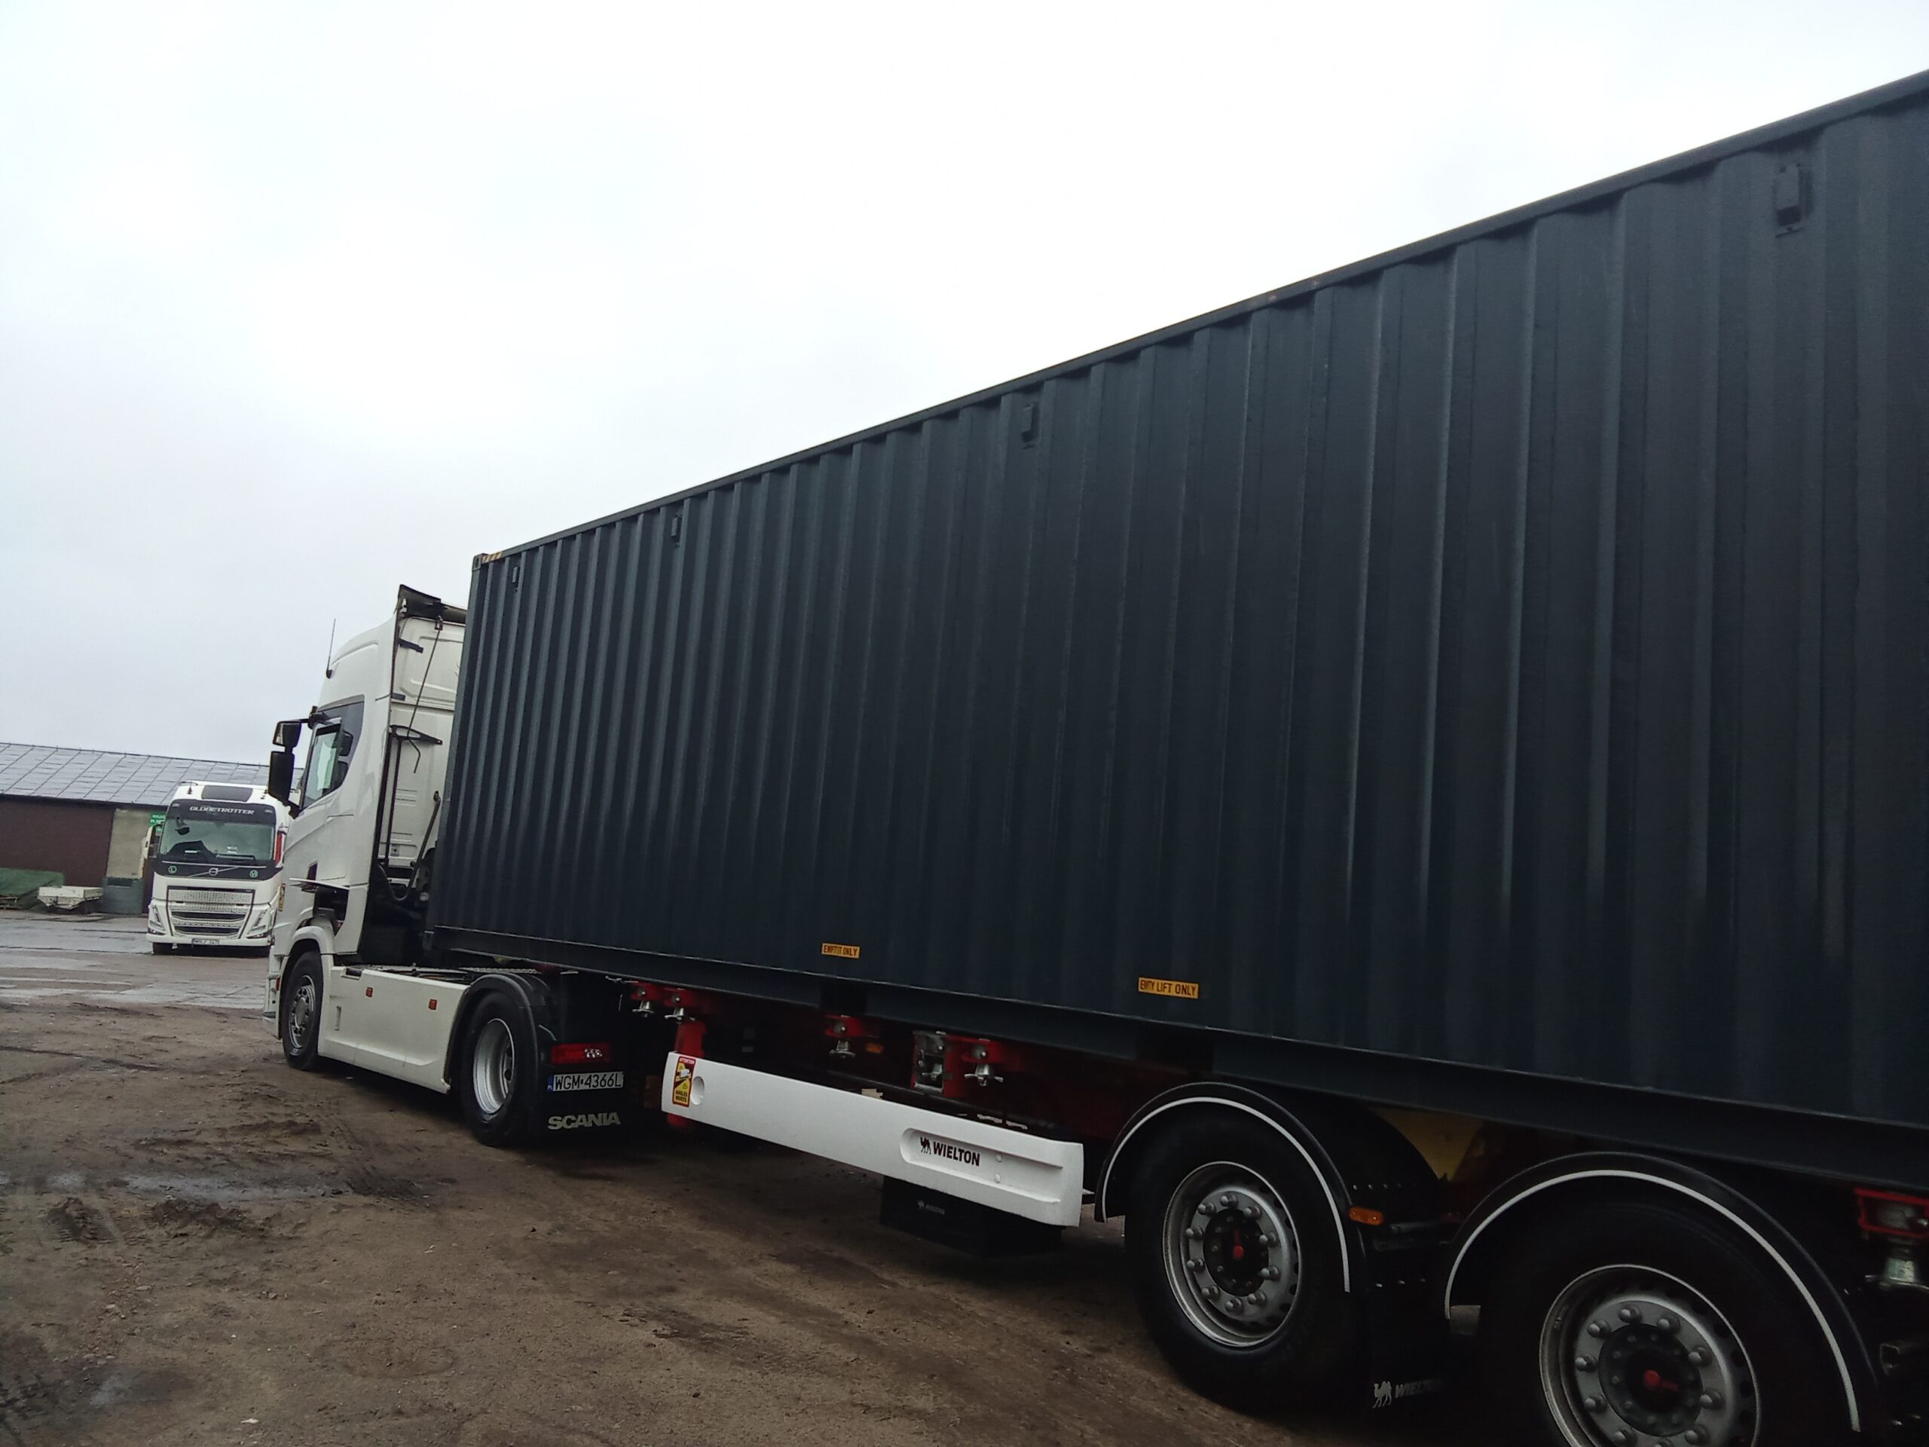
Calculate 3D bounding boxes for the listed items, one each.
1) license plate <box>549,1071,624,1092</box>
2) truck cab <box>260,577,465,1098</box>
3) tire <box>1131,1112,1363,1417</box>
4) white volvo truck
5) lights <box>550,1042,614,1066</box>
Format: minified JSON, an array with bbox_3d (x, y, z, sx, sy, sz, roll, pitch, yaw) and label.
[{"bbox_3d":[-2.337,2.215,9.650,0.520,0.114,0.020,11,-10,-40],"label":"license plate"},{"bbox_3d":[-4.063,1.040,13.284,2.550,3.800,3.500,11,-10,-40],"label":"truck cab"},{"bbox_3d":[1.007,1.771,5.254,0.380,1.040,1.040,11,-10,-38],"label":"tire"},{"bbox_3d":[-16.282,3.193,34.311,2.520,3.580,2.400,6,-7,-23],"label":"white volvo truck"},{"bbox_3d":[-2.385,2.044,9.673,0.420,0.140,0.100,11,-10,-40],"label":"lights"}]

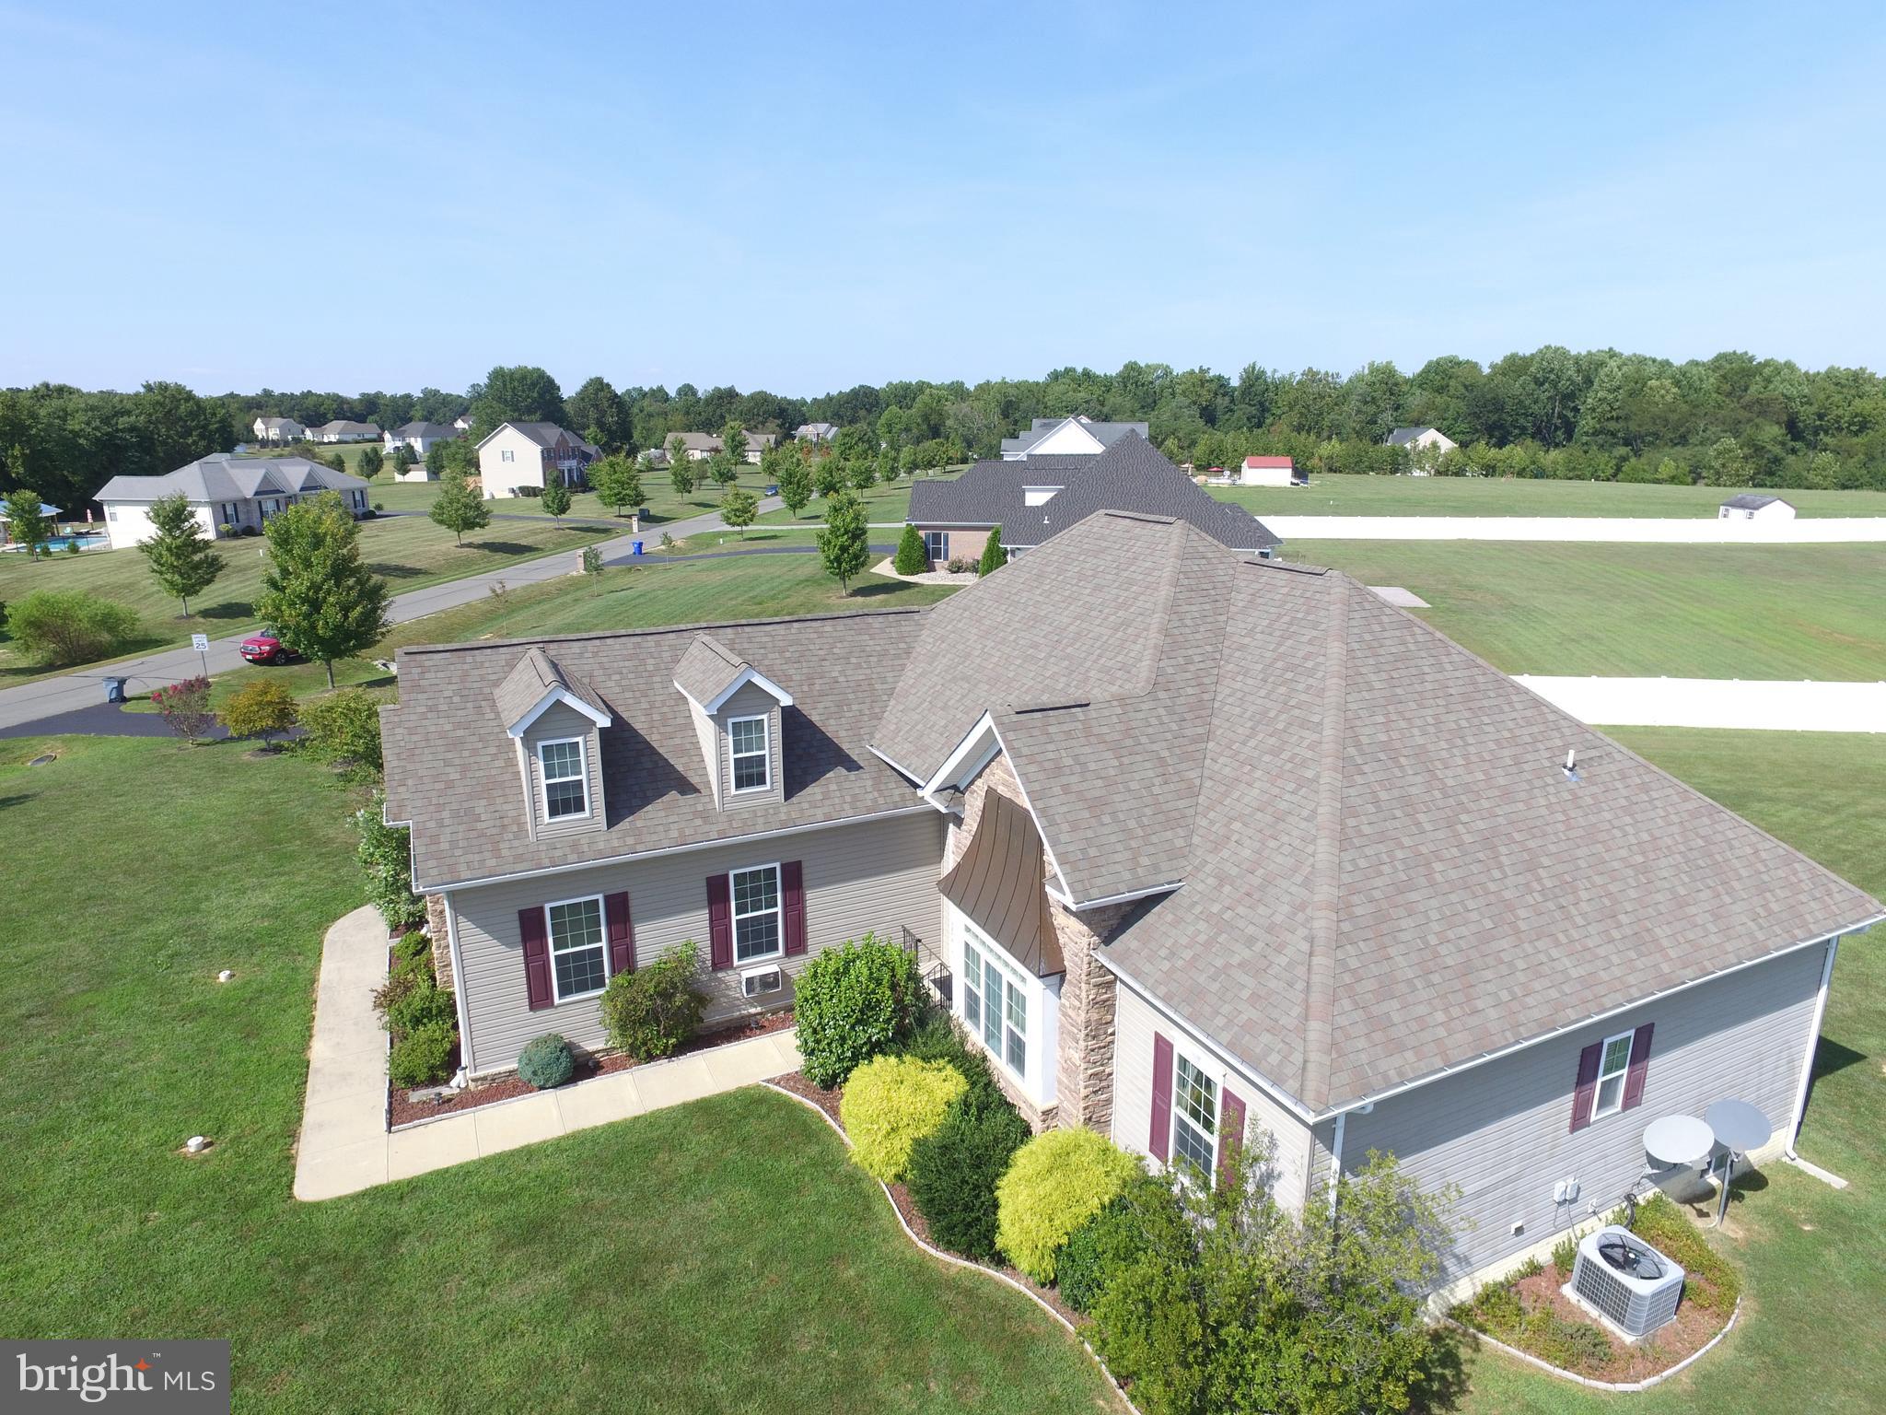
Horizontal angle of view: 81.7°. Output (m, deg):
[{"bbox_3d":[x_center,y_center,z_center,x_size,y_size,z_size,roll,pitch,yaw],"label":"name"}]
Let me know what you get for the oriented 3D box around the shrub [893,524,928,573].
[{"bbox_3d":[-2.014,-10.162,70.112,2.150,3.420,2.150,0,14,0],"label":"shrub"}]

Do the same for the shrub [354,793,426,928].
[{"bbox_3d":[-10.541,3.022,21.027,1.400,2.500,1.400,-7,16,-25],"label":"shrub"}]

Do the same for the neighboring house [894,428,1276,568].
[{"bbox_3d":[8.564,-13.064,70.541,22.520,9.500,23.580,1,15,5],"label":"neighboring house"}]

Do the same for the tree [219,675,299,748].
[{"bbox_3d":[-23.076,0.233,36.510,2.300,2.400,2.300,0,15,0],"label":"tree"}]

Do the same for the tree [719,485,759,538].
[{"bbox_3d":[-17.639,-16.838,94.282,3.300,4.500,3.300,0,15,0],"label":"tree"}]

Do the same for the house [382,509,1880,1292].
[{"bbox_3d":[1.076,1.489,19.215,19.440,9.140,17.720,-7,16,-25],"label":"house"}]

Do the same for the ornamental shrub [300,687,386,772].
[{"bbox_3d":[-19.694,0.510,35.529,2.600,2.350,2.600,0,15,0],"label":"ornamental shrub"}]

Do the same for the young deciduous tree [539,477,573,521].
[{"bbox_3d":[-36.594,-19.264,102.699,3.000,4.600,3.000,0,15,0],"label":"young deciduous tree"}]

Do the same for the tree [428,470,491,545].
[{"bbox_3d":[-40.277,-16.444,90.085,5.200,6.250,5.200,-7,16,-25],"label":"tree"}]

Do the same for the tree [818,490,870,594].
[{"bbox_3d":[-5.817,-9.673,64.011,3.150,6.050,3.150,0,14,0],"label":"tree"}]

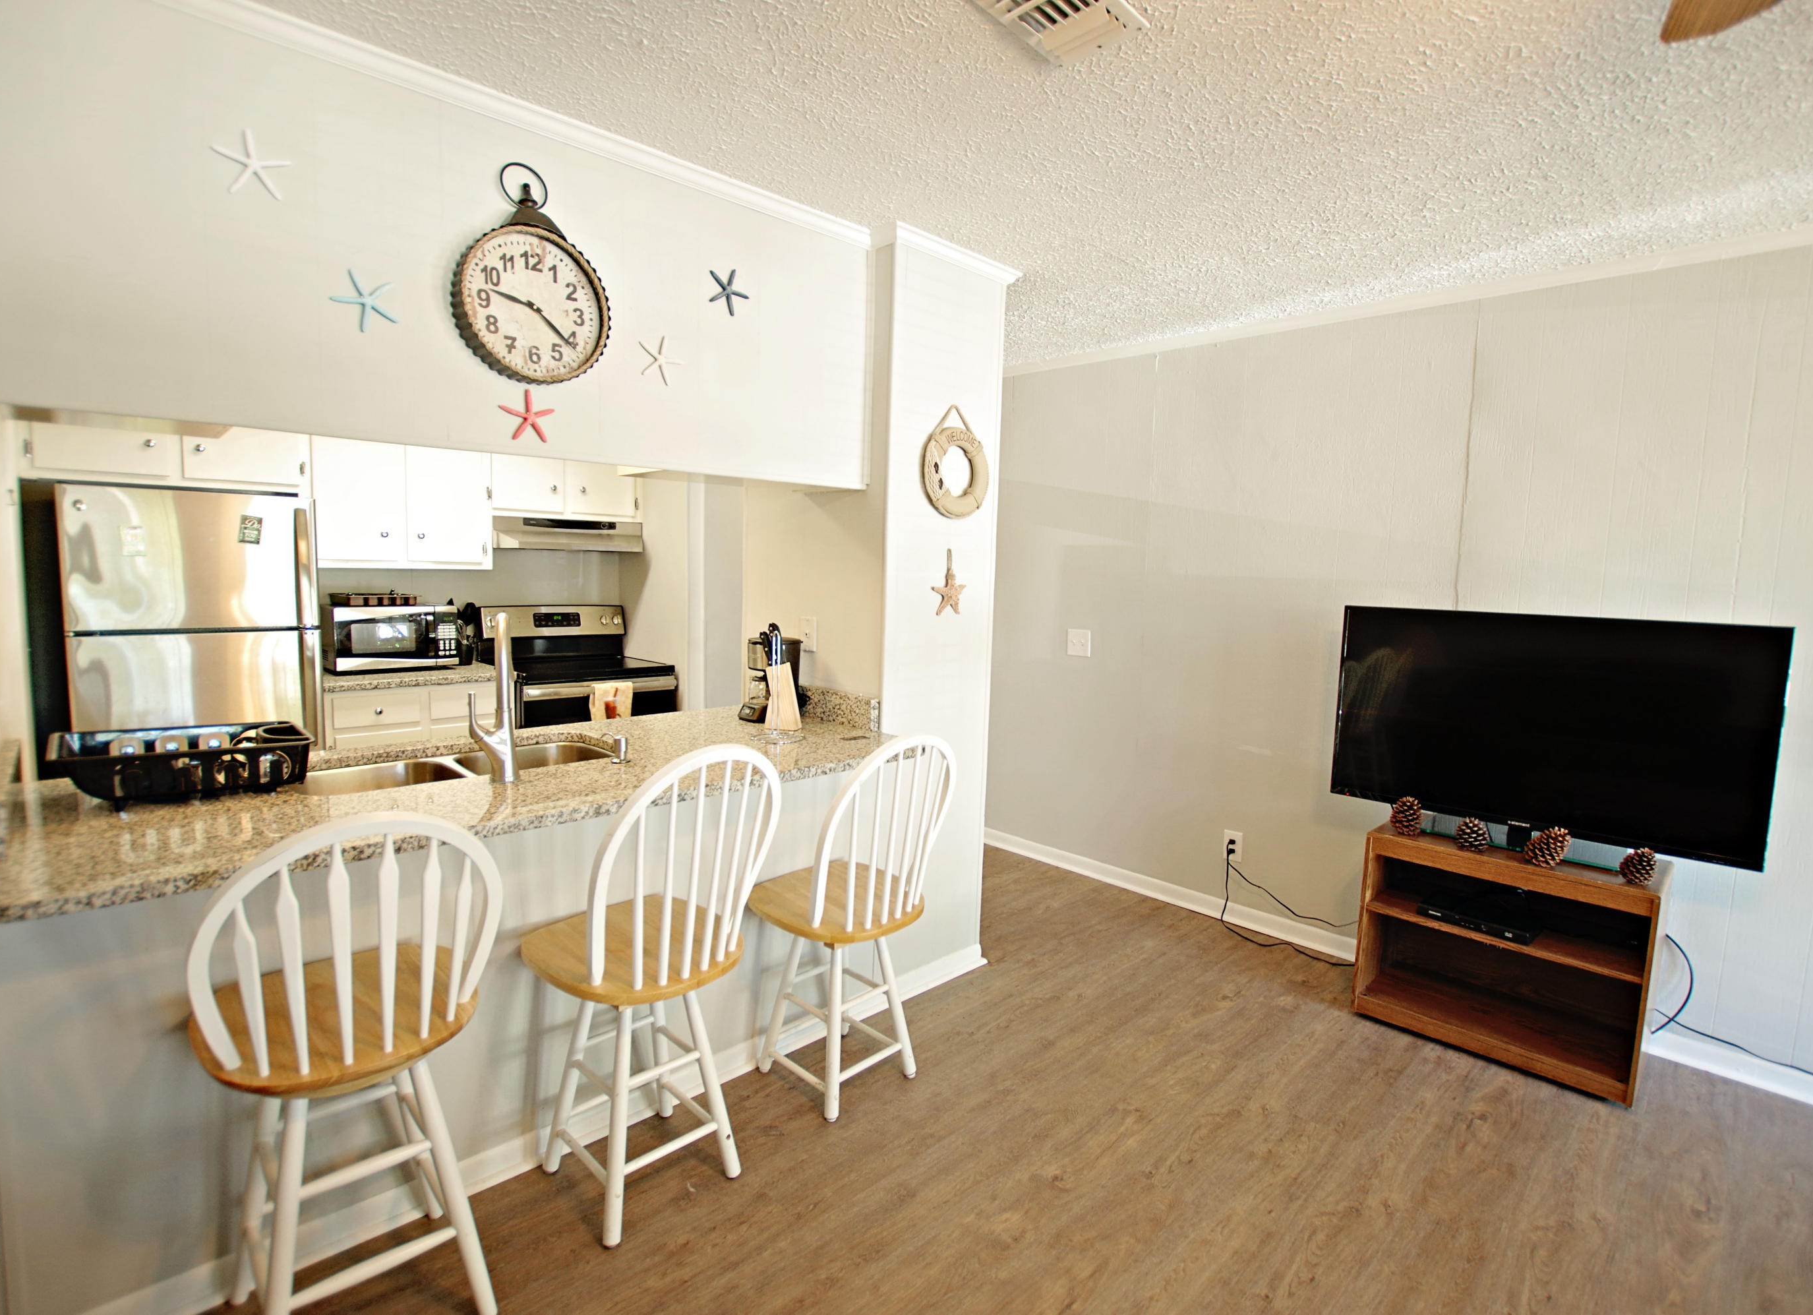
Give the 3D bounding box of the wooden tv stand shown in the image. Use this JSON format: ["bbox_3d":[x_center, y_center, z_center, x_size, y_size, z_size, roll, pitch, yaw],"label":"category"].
[{"bbox_3d":[1.909,0.901,2.631,0.410,0.610,0.700,-5,9,-44],"label":"wooden tv stand"}]

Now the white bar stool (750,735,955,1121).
[{"bbox_3d":[-0.143,0.681,2.229,0.490,1.040,0.410,8,9,44],"label":"white bar stool"}]

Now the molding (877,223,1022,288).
[{"bbox_3d":[0.128,-1.248,2.593,0.550,0.050,0.140,-5,9,-42],"label":"molding"}]

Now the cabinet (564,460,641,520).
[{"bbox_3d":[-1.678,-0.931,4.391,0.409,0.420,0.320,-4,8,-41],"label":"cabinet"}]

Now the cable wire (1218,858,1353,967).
[{"bbox_3d":[1.501,1.011,3.286,0.530,0.270,0.130,8,8,43],"label":"cable wire"}]

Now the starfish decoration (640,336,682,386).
[{"bbox_3d":[-0.625,-0.758,2.107,0.119,0.120,0.018,-4,8,-41],"label":"starfish decoration"}]

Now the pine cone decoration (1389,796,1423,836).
[{"bbox_3d":[1.686,0.533,2.768,0.098,0.118,0.098,8,8,43],"label":"pine cone decoration"}]

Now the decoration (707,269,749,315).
[{"bbox_3d":[-0.473,-0.980,2.210,0.114,0.118,0.018,-4,8,-41],"label":"decoration"}]

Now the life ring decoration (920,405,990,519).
[{"bbox_3d":[0.162,-0.625,2.640,0.287,0.355,0.037,-5,9,-42],"label":"life ring decoration"}]

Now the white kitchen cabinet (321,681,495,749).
[{"bbox_3d":[-2.249,0.538,3.697,0.620,0.870,0.600,-5,9,-42],"label":"white kitchen cabinet"}]

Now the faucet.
[{"bbox_3d":[-1.022,0.083,2.004,0.115,0.390,0.240,-2,7,-29],"label":"faucet"}]

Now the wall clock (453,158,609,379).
[{"bbox_3d":[-0.831,-0.851,1.837,0.327,0.462,0.070,-5,9,-42],"label":"wall clock"}]

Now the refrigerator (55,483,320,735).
[{"bbox_3d":[-2.790,0.188,3.285,0.703,1.644,0.740,-4,8,-41],"label":"refrigerator"}]

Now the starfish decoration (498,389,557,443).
[{"bbox_3d":[-0.862,-0.555,1.884,0.125,0.117,0.020,-5,9,-42],"label":"starfish decoration"}]

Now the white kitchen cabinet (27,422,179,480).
[{"bbox_3d":[-2.977,-0.876,3.068,0.390,0.430,0.320,-5,9,-42],"label":"white kitchen cabinet"}]

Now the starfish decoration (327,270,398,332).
[{"bbox_3d":[-1.110,-0.726,1.686,0.113,0.116,0.018,-4,8,-41],"label":"starfish decoration"}]

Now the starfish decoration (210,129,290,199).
[{"bbox_3d":[-1.206,-0.913,1.520,0.118,0.118,0.020,-5,9,-42],"label":"starfish decoration"}]

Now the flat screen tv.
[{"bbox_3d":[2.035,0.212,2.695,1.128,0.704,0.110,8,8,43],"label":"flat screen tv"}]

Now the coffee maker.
[{"bbox_3d":[-0.448,0.071,2.810,0.215,0.280,0.160,-4,8,-43],"label":"coffee maker"}]

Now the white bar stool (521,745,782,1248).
[{"bbox_3d":[-0.554,0.695,1.856,0.500,1.080,0.420,7,9,41],"label":"white bar stool"}]

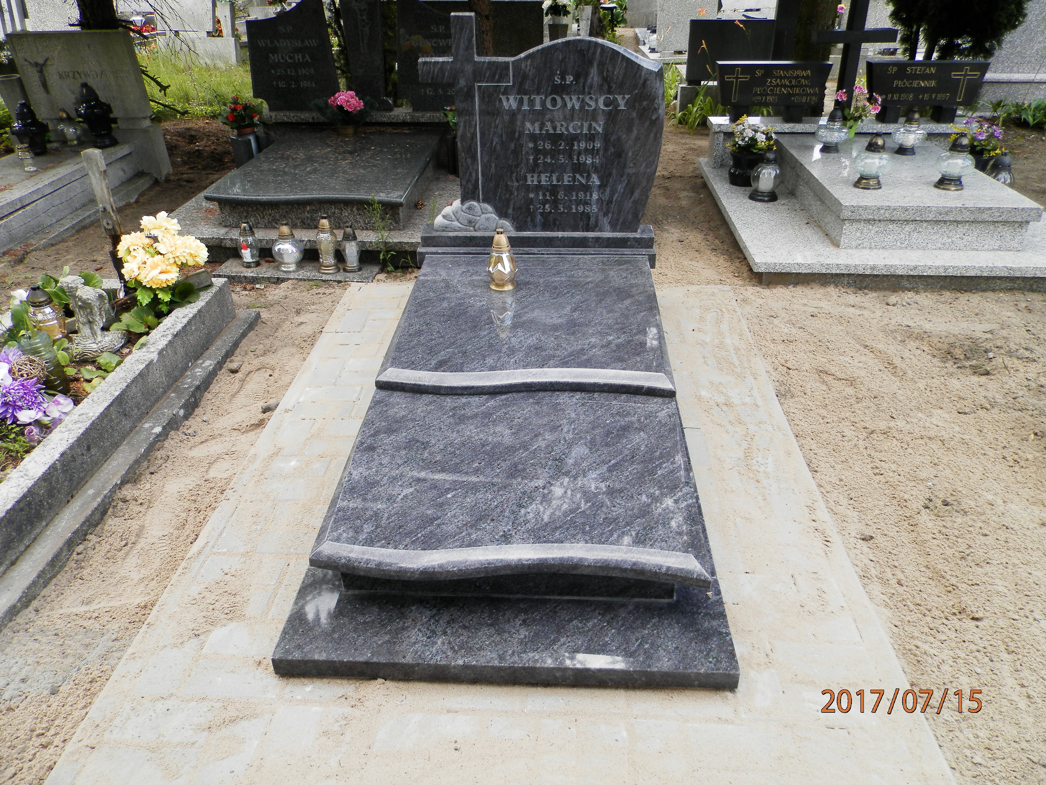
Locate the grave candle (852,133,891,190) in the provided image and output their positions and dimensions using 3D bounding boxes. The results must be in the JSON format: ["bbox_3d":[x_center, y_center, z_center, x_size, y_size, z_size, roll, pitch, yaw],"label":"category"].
[{"bbox_3d":[1.589,-1.054,3.430,0.164,0.235,0.164,1,32,3],"label":"grave candle"}]

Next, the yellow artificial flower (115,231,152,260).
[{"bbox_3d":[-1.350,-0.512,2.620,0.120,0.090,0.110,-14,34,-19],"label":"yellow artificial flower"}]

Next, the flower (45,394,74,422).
[{"bbox_3d":[-1.282,0.042,2.088,0.080,0.075,0.060,-22,37,-30],"label":"flower"}]

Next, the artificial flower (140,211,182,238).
[{"bbox_3d":[-1.247,-0.578,2.600,0.143,0.095,0.130,-15,34,-22],"label":"artificial flower"}]

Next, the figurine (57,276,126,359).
[{"bbox_3d":[-1.461,-0.274,2.563,0.190,0.245,0.150,-12,33,-17],"label":"figurine"}]

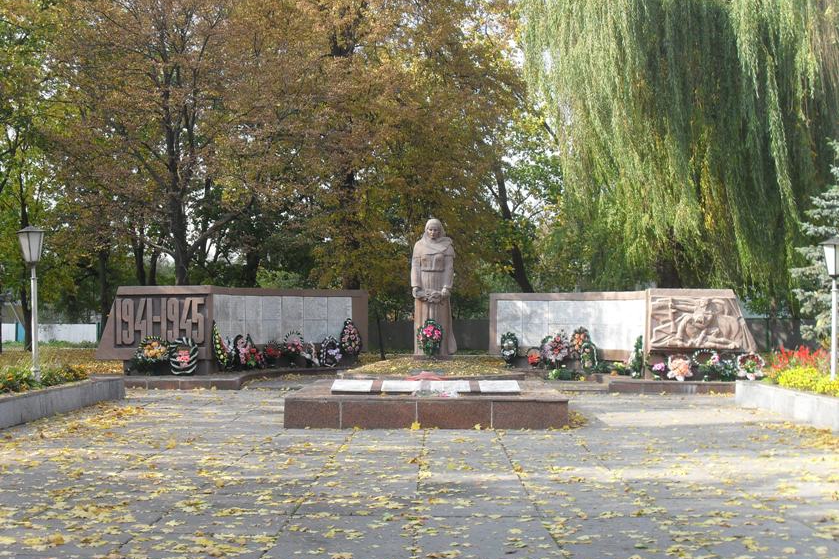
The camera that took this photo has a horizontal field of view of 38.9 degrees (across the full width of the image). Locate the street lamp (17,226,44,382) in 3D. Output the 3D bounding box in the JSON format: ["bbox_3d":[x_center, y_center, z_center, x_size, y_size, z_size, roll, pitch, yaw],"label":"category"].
[{"bbox_3d":[-7.403,0.462,22.600,0.500,2.980,0.500,-1,-2,1],"label":"street lamp"}]

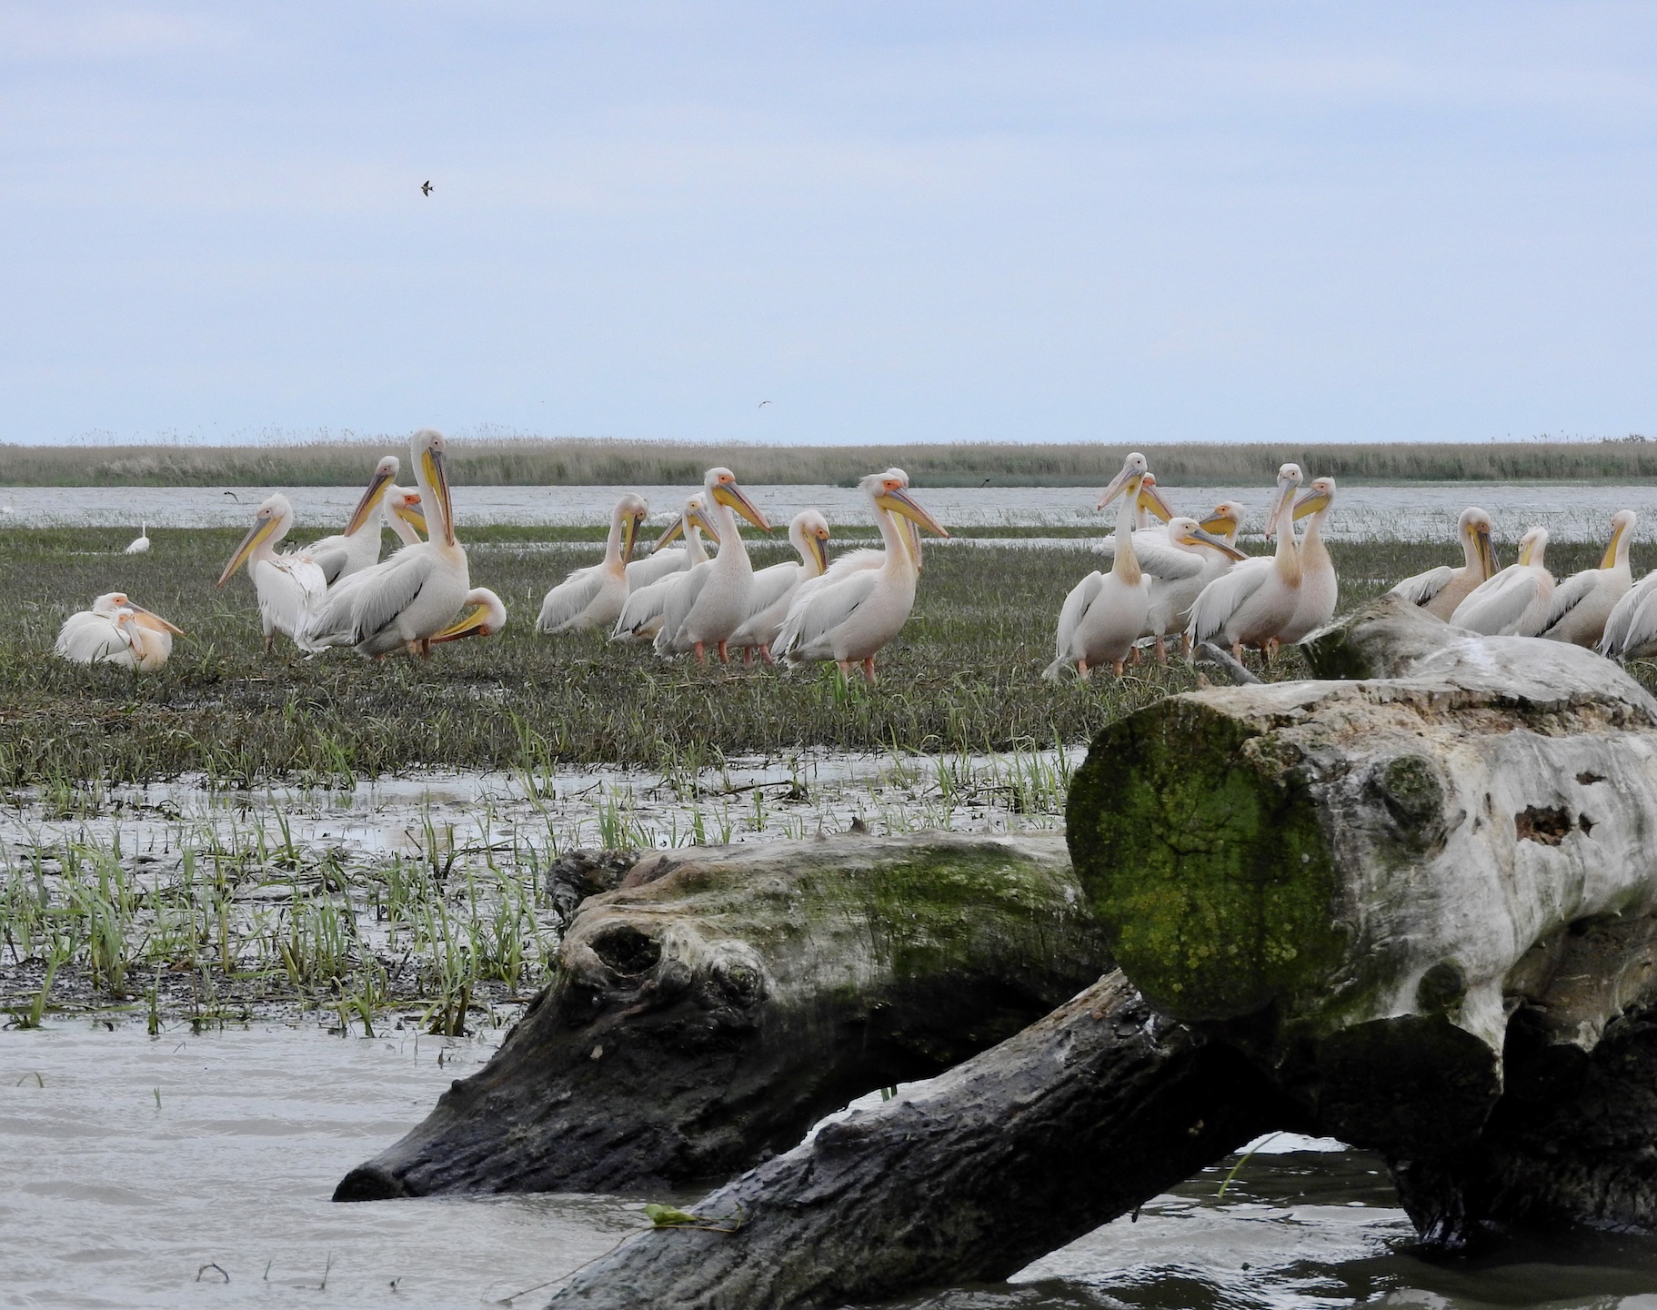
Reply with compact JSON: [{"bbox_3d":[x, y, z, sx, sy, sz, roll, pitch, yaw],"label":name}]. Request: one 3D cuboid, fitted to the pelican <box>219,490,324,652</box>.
[{"bbox_3d":[-2.875,-0.410,52.300,0.420,0.856,0.700,-1,1,-40],"label":"pelican"}]

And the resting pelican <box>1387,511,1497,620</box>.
[{"bbox_3d":[3.366,-0.424,55.500,0.660,0.765,0.370,1,1,30],"label":"resting pelican"}]

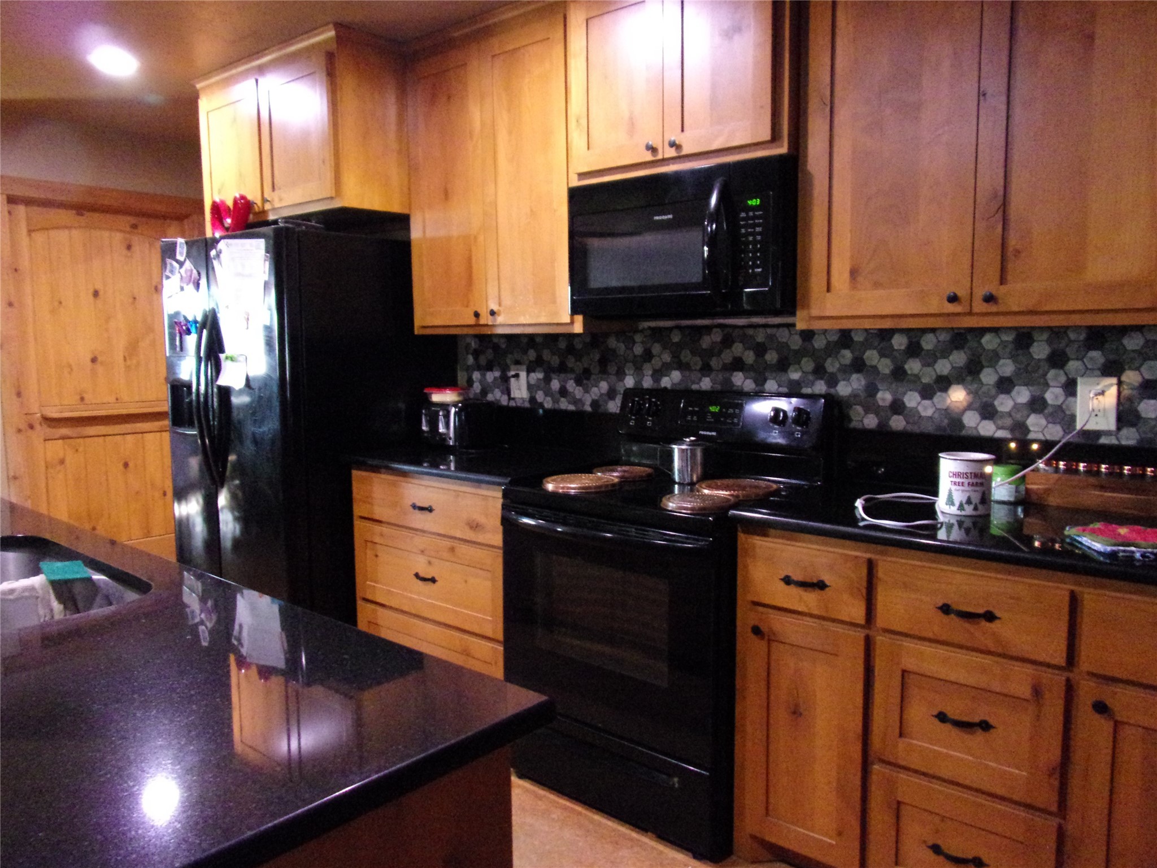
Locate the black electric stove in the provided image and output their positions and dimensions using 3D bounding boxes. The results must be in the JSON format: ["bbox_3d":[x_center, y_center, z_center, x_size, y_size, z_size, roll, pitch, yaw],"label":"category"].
[{"bbox_3d":[0.259,0.482,2.519,0.745,1.186,0.726,5,8,39],"label":"black electric stove"}]

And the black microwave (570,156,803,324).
[{"bbox_3d":[0.378,-0.585,2.542,0.747,0.418,0.395,5,8,39],"label":"black microwave"}]

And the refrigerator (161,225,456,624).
[{"bbox_3d":[-1.159,0.077,3.530,0.905,1.770,0.874,5,8,39],"label":"refrigerator"}]

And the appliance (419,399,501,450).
[{"bbox_3d":[-0.495,-0.045,3.304,0.211,0.191,0.254,5,8,39],"label":"appliance"}]

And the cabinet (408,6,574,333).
[{"bbox_3d":[-0.237,-0.925,3.039,0.877,1.086,0.334,5,8,39],"label":"cabinet"}]

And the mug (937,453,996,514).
[{"bbox_3d":[0.971,0.124,2.013,0.128,0.140,0.128,3,7,26],"label":"mug"}]

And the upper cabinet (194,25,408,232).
[{"bbox_3d":[-1.076,-1.210,3.481,1.019,0.613,0.648,5,8,39],"label":"upper cabinet"}]

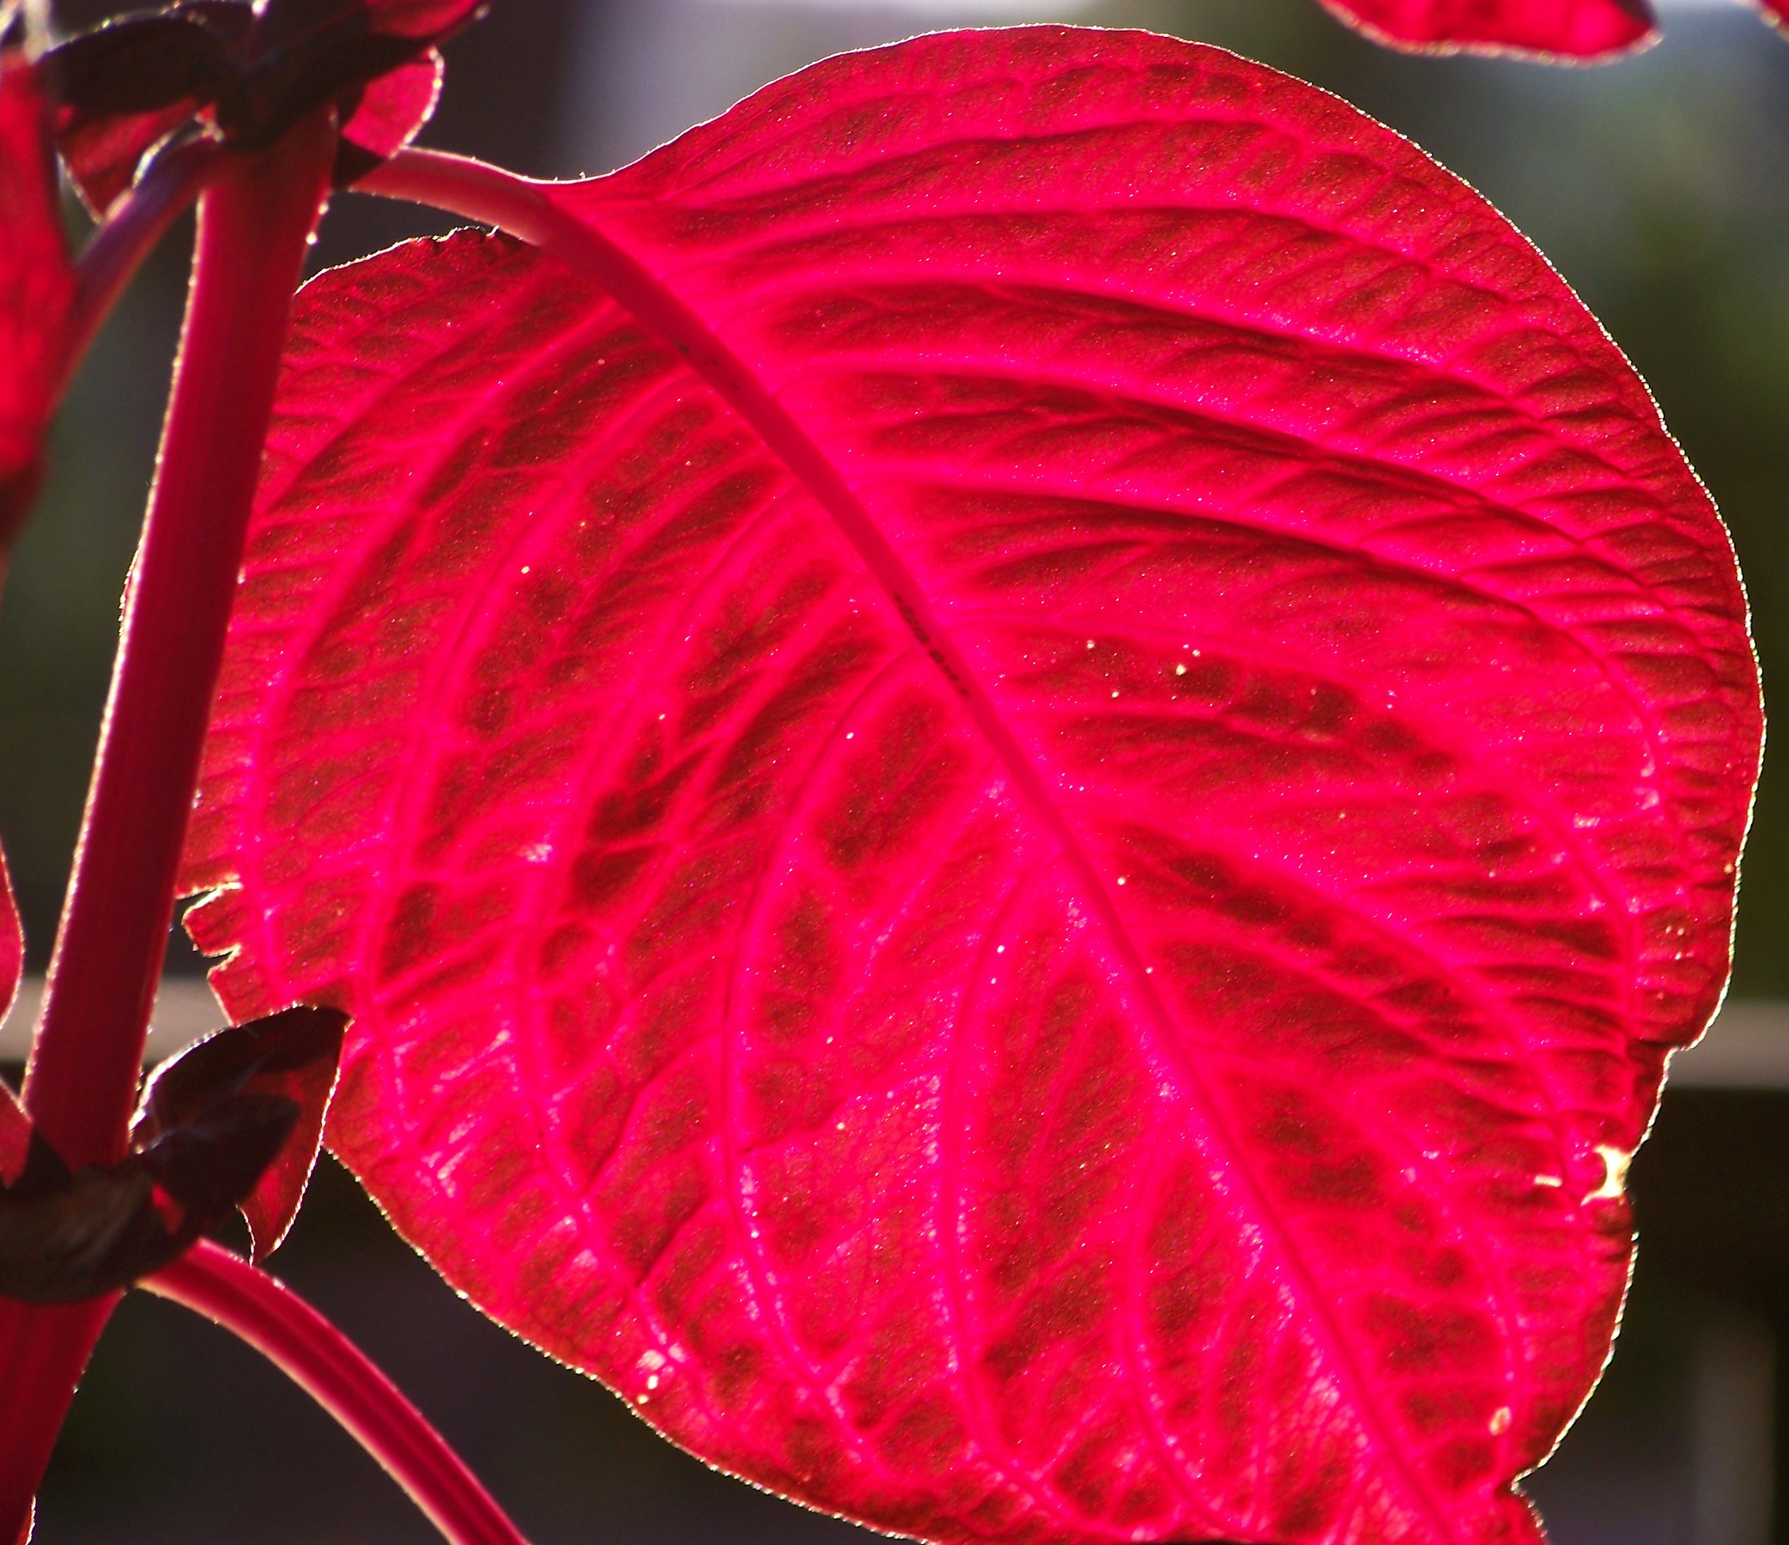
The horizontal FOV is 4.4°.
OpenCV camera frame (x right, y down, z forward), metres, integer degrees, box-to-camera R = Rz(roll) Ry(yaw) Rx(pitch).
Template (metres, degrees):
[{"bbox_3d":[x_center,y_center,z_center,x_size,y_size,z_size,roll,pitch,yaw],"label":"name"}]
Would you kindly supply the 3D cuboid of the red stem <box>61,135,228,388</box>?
[{"bbox_3d":[-0.032,-0.022,0.998,0.002,0.013,0.002,32,-20,0],"label":"red stem"}]

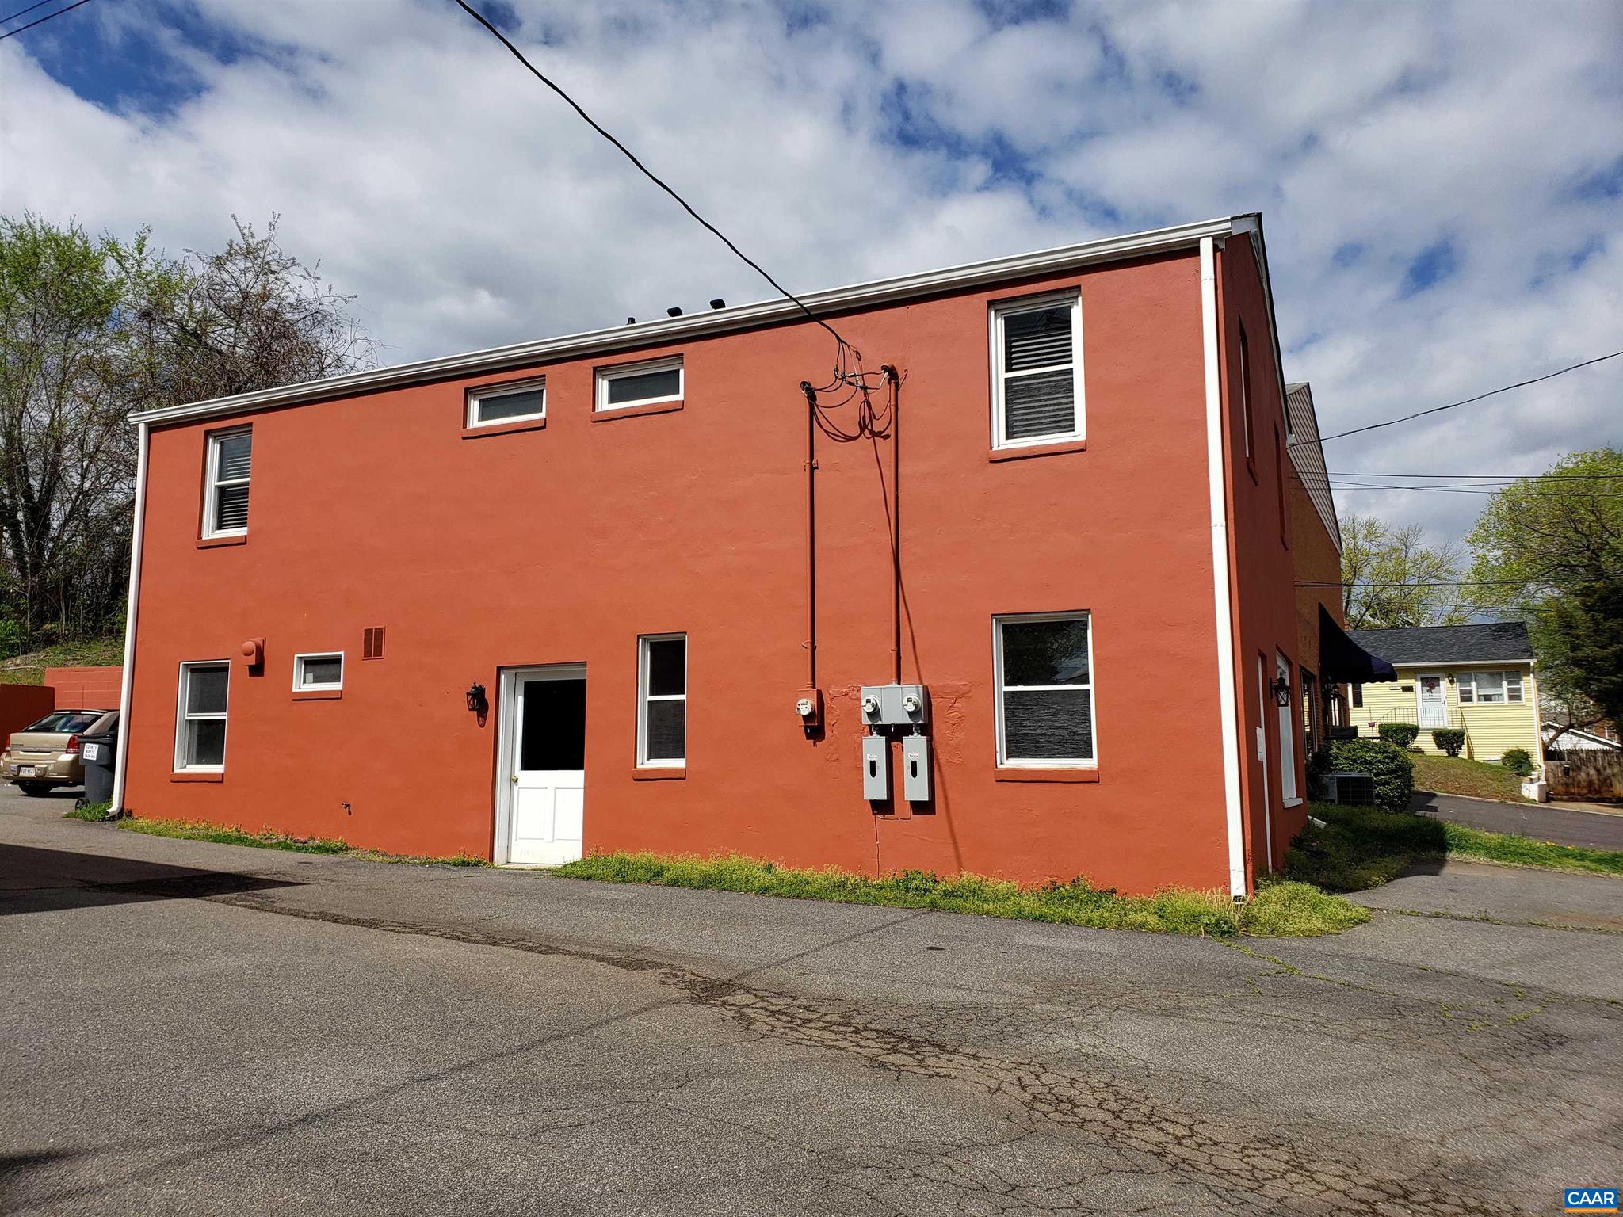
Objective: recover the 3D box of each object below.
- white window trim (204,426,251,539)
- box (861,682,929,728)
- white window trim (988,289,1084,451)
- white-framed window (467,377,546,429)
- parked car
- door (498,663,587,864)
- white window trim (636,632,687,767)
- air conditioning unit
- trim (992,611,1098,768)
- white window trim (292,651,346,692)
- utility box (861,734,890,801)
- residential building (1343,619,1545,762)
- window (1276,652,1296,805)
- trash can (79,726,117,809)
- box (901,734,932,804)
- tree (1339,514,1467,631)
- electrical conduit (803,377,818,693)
[{"bbox_3d":[-7.455,-1.605,15.640,0.865,1.444,0.100,-3,-8,24],"label":"white window trim"},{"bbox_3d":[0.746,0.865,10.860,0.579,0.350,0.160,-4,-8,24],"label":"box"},{"bbox_3d":[2.103,-2.206,11.335,0.882,1.448,0.110,-3,-8,24],"label":"white window trim"},{"bbox_3d":[-3.294,-2.221,13.293,1.064,0.471,0.110,-4,-8,24],"label":"white-framed window"},{"bbox_3d":[-11.576,2.569,21.800,1.780,1.470,4.770,-3,-8,20],"label":"parked car"},{"bbox_3d":[-2.881,1.695,13.192,1.185,2.154,0.120,-3,-8,24],"label":"door"},{"bbox_3d":[-1.513,0.965,12.610,0.598,1.363,0.100,-3,-8,24],"label":"white window trim"},{"bbox_3d":[10.420,3.510,23.600,0.720,0.660,0.720,0,-8,0],"label":"air conditioning unit"},{"bbox_3d":[2.107,0.734,10.976,0.903,1.396,0.110,-3,-8,24],"label":"trim"},{"bbox_3d":[-5.867,0.768,14.604,0.799,0.449,0.100,-3,-8,24],"label":"white window trim"},{"bbox_3d":[0.585,1.433,10.894,0.215,0.558,0.095,-4,-8,24],"label":"utility box"},{"bbox_3d":[25.672,3.997,53.420,9.500,6.100,7.800,-4,-8,26],"label":"residential building"},{"bbox_3d":[5.922,1.491,15.208,0.120,1.834,2.845,-4,-8,24],"label":"window"},{"bbox_3d":[-9.681,2.272,17.000,0.760,1.040,0.630,-4,-8,24],"label":"trash can"},{"bbox_3d":[0.940,1.413,10.735,0.217,0.555,0.095,-4,-8,24],"label":"box"},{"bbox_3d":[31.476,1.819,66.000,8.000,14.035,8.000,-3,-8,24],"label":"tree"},{"bbox_3d":[-0.023,-0.747,11.992,0.093,3.080,0.100,-3,-8,24],"label":"electrical conduit"}]

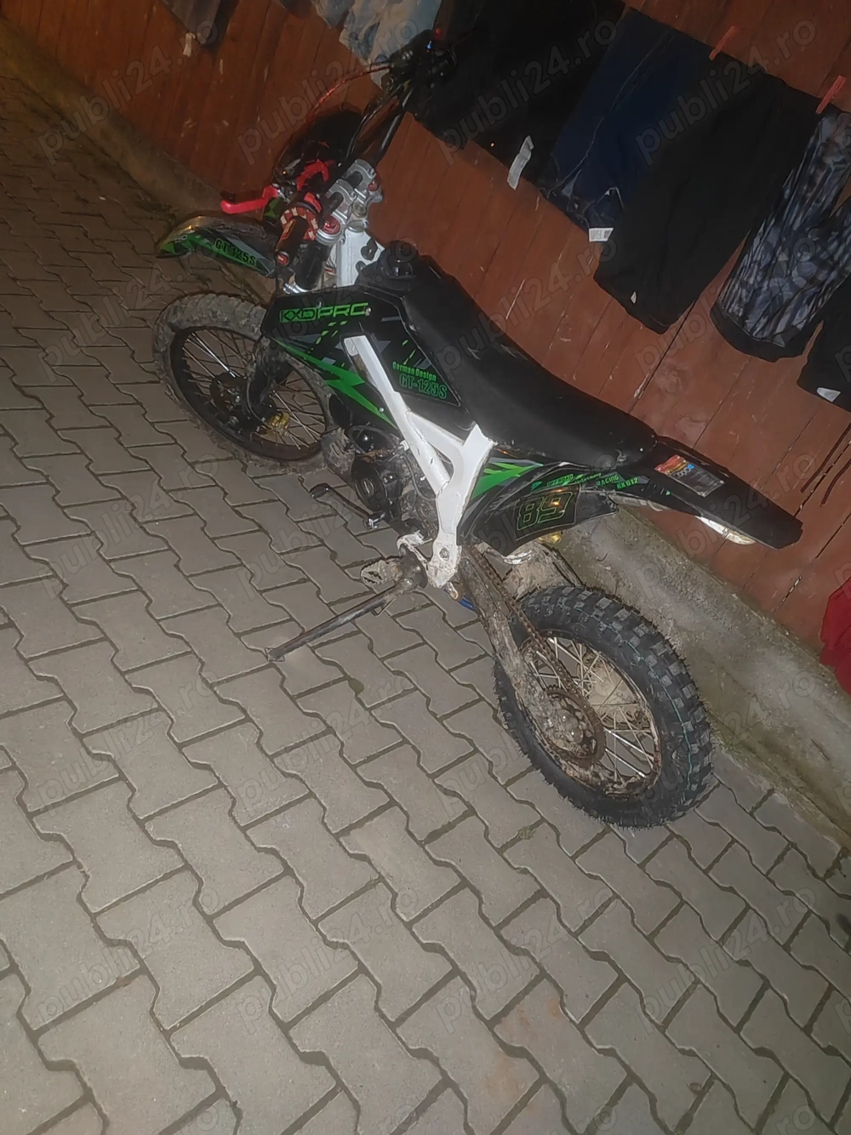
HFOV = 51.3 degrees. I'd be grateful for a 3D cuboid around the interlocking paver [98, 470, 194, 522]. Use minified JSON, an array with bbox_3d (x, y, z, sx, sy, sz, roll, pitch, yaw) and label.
[{"bbox_3d":[-0.704,-0.157,2.214,0.197,0.060,0.162,43,34,26],"label":"interlocking paver"}]

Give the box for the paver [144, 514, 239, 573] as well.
[{"bbox_3d":[-0.568,-0.037,2.124,0.197,0.060,0.162,43,34,25],"label":"paver"}]

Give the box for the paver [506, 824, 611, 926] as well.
[{"bbox_3d":[0.257,0.636,1.778,0.198,0.066,0.164,43,35,25],"label":"paver"}]

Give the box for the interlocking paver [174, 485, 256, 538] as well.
[{"bbox_3d":[-0.555,-0.126,2.302,0.199,0.060,0.163,43,35,25],"label":"interlocking paver"}]

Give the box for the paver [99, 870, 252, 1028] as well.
[{"bbox_3d":[-0.383,0.582,1.335,0.197,0.060,0.162,43,34,26],"label":"paver"}]

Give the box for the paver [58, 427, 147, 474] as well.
[{"bbox_3d":[-0.840,-0.283,2.303,0.197,0.060,0.162,43,34,26],"label":"paver"}]

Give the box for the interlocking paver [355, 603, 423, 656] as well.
[{"bbox_3d":[-0.130,0.164,2.192,0.198,0.066,0.164,43,35,25],"label":"interlocking paver"}]

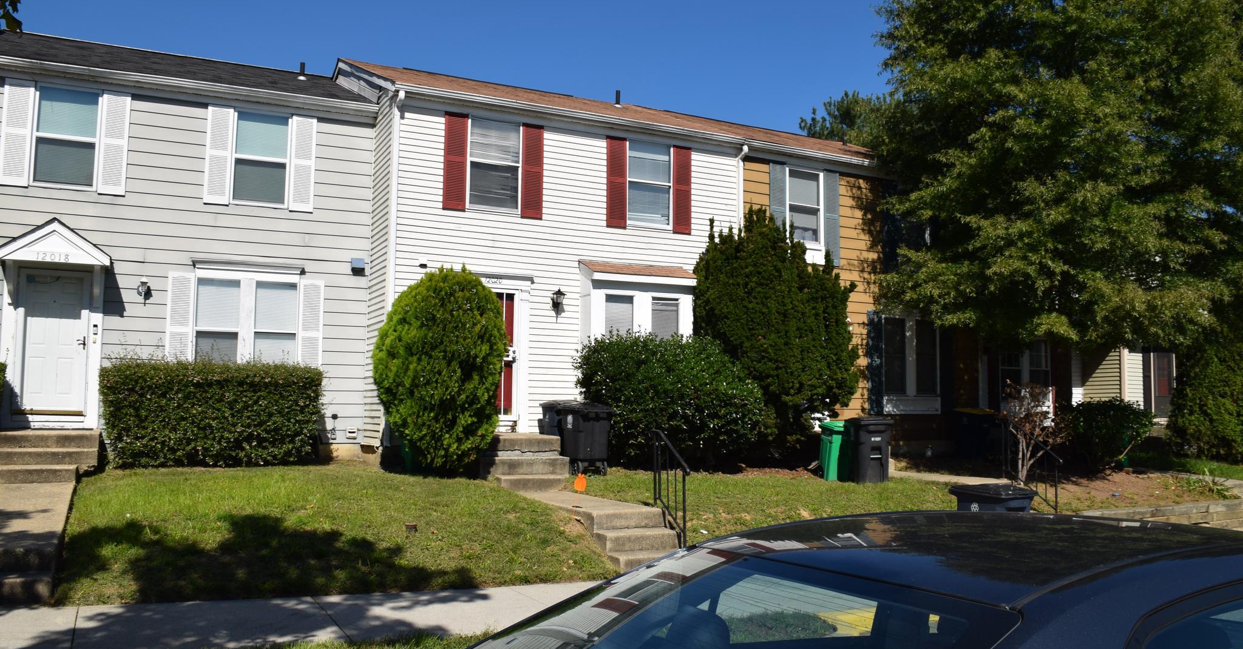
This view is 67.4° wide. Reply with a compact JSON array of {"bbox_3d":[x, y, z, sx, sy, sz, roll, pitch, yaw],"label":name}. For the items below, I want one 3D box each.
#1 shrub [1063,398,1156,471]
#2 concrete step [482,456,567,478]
[{"bbox_3d":[9.063,2.043,17.363,1.500,1.320,1.400,3,-6,-25],"label":"shrub"},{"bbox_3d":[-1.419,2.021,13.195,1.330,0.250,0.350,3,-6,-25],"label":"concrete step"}]

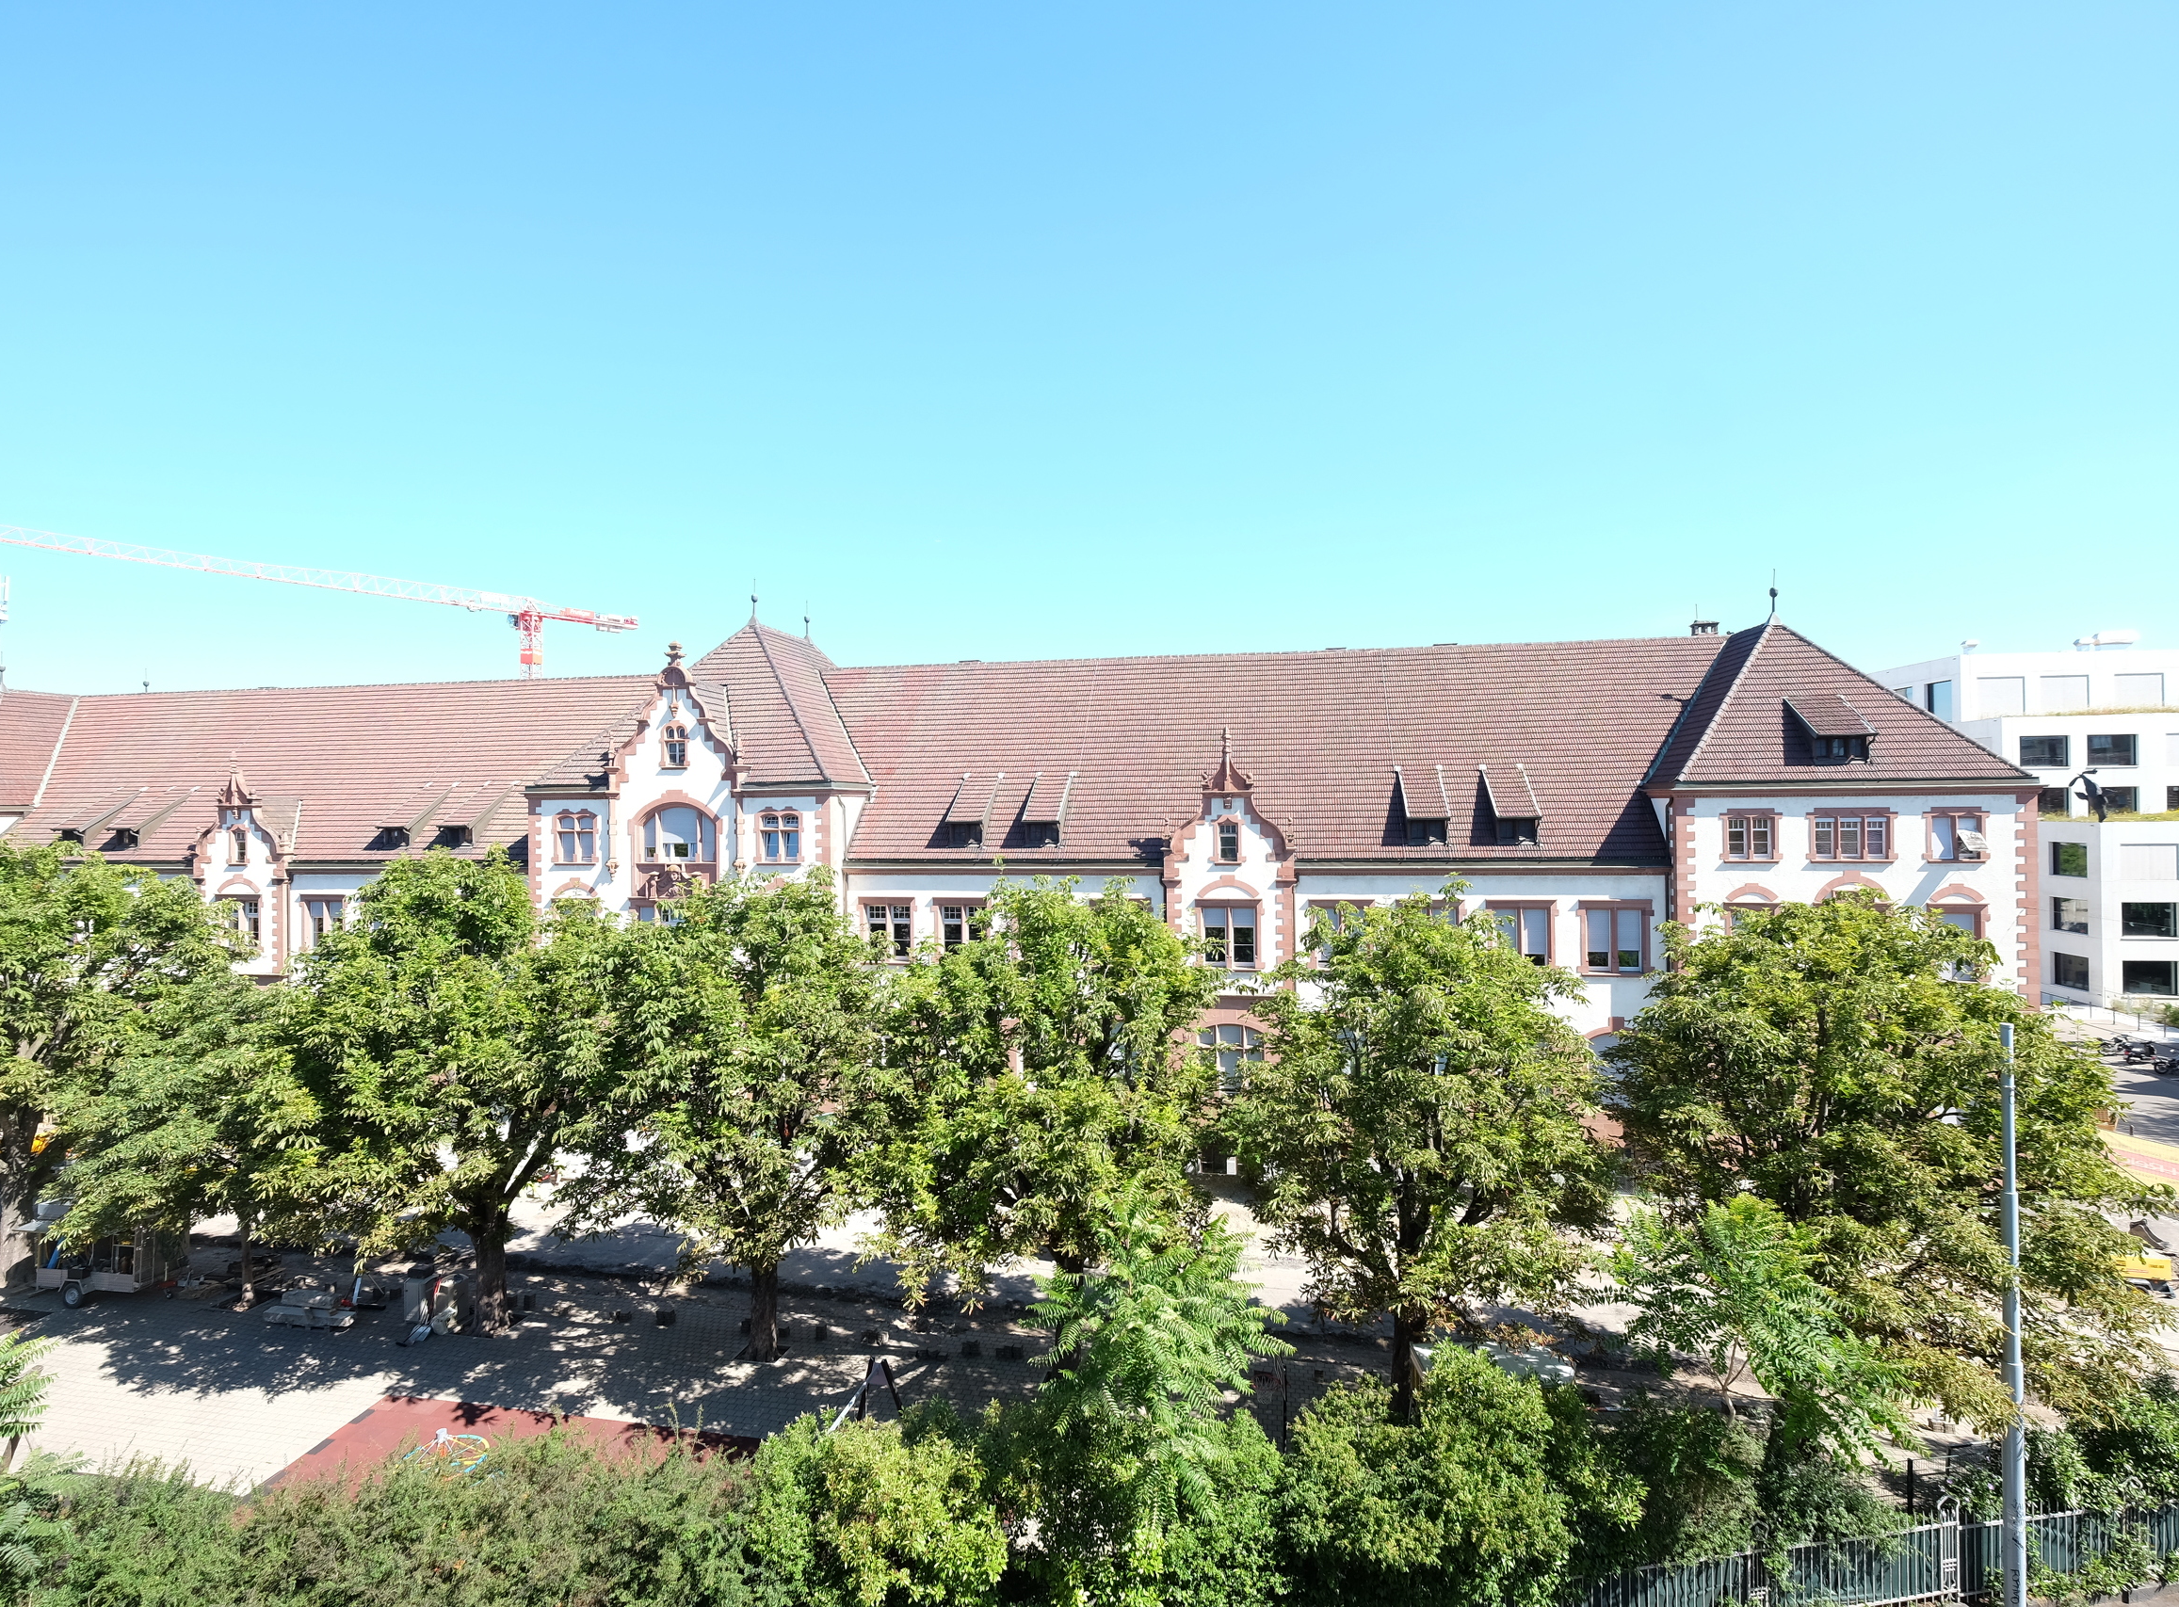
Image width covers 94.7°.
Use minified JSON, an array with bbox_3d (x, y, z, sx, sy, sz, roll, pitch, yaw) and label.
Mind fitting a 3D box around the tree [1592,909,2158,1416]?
[{"bbox_3d":[14.215,7.213,18.792,8.322,10.940,8.080,-1,0,10],"label":"tree"}]

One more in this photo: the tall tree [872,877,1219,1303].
[{"bbox_3d":[-1.002,7.232,21.831,7.801,11.226,7.573,-1,0,10],"label":"tall tree"}]

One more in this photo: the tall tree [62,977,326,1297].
[{"bbox_3d":[-22.701,8.723,25.719,5.323,8.701,5.168,-1,0,10],"label":"tall tree"}]

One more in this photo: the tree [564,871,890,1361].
[{"bbox_3d":[-8.151,7.231,23.115,7.228,11.380,7.017,-1,0,10],"label":"tree"}]

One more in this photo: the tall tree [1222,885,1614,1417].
[{"bbox_3d":[6.484,7.219,20.486,7.712,11.094,7.487,-1,0,10],"label":"tall tree"}]

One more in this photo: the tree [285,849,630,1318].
[{"bbox_3d":[-15.279,7.058,24.397,7.208,11.874,6.998,-1,0,10],"label":"tree"}]

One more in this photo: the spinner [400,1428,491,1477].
[{"bbox_3d":[-12.301,12.374,19.058,1.600,1.100,1.600,-1,0,10],"label":"spinner"}]

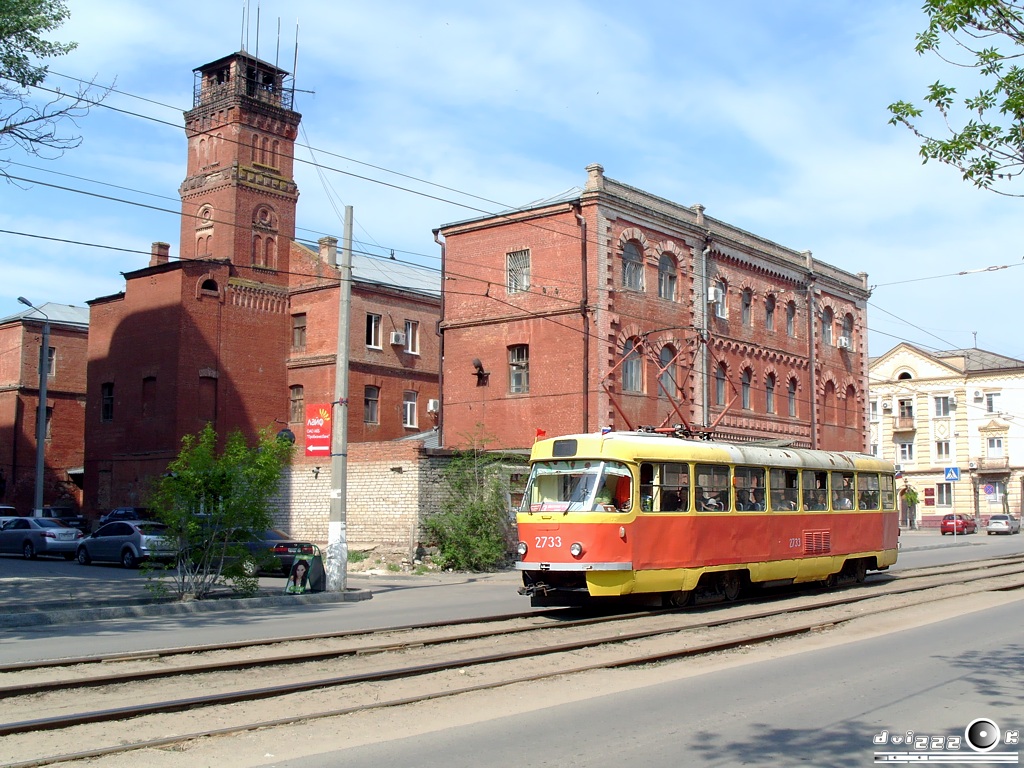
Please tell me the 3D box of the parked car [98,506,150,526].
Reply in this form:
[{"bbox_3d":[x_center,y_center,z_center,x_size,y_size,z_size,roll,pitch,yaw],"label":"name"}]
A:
[{"bbox_3d":[-17.000,6.259,46.487,4.100,1.430,1.660,-4,-7,38],"label":"parked car"}]

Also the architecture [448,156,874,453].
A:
[{"bbox_3d":[7.990,0.510,49.131,8.400,14.200,24.800,-6,-9,41],"label":"architecture"}]

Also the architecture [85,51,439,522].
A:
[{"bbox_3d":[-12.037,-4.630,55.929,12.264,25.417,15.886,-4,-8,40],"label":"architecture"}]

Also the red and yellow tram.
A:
[{"bbox_3d":[5.326,3.060,23.224,2.500,3.150,14.200,-6,-9,41],"label":"red and yellow tram"}]

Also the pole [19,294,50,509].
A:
[{"bbox_3d":[-19.723,1.638,42.168,1.400,10.013,0.350,5,-7,-35],"label":"pole"}]

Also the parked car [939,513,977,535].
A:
[{"bbox_3d":[30.902,9.677,71.585,1.690,1.480,3.900,-5,-9,39],"label":"parked car"}]

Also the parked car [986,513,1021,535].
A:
[{"bbox_3d":[34.451,9.829,72.581,1.690,1.410,4.200,-5,-8,37],"label":"parked car"}]

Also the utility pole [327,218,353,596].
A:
[{"bbox_3d":[-3.876,0.262,23.851,0.420,8.902,0.420,-4,-8,40],"label":"utility pole"}]

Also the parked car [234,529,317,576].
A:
[{"bbox_3d":[-7.869,4.857,30.463,4.400,1.400,1.700,-5,-8,37],"label":"parked car"}]

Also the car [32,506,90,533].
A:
[{"bbox_3d":[-24.812,7.499,56.489,3.850,1.540,1.650,-5,-8,38],"label":"car"}]

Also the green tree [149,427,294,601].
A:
[{"bbox_3d":[-6.229,2.755,22.200,2.900,3.700,2.700,2,-6,-16],"label":"green tree"}]

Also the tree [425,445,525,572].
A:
[{"bbox_3d":[-1.094,3.631,30.200,2.900,3.700,2.700,1,-6,0],"label":"tree"}]

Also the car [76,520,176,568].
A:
[{"bbox_3d":[-12.721,5.266,34.527,4.340,1.490,1.840,-4,-7,38],"label":"car"}]

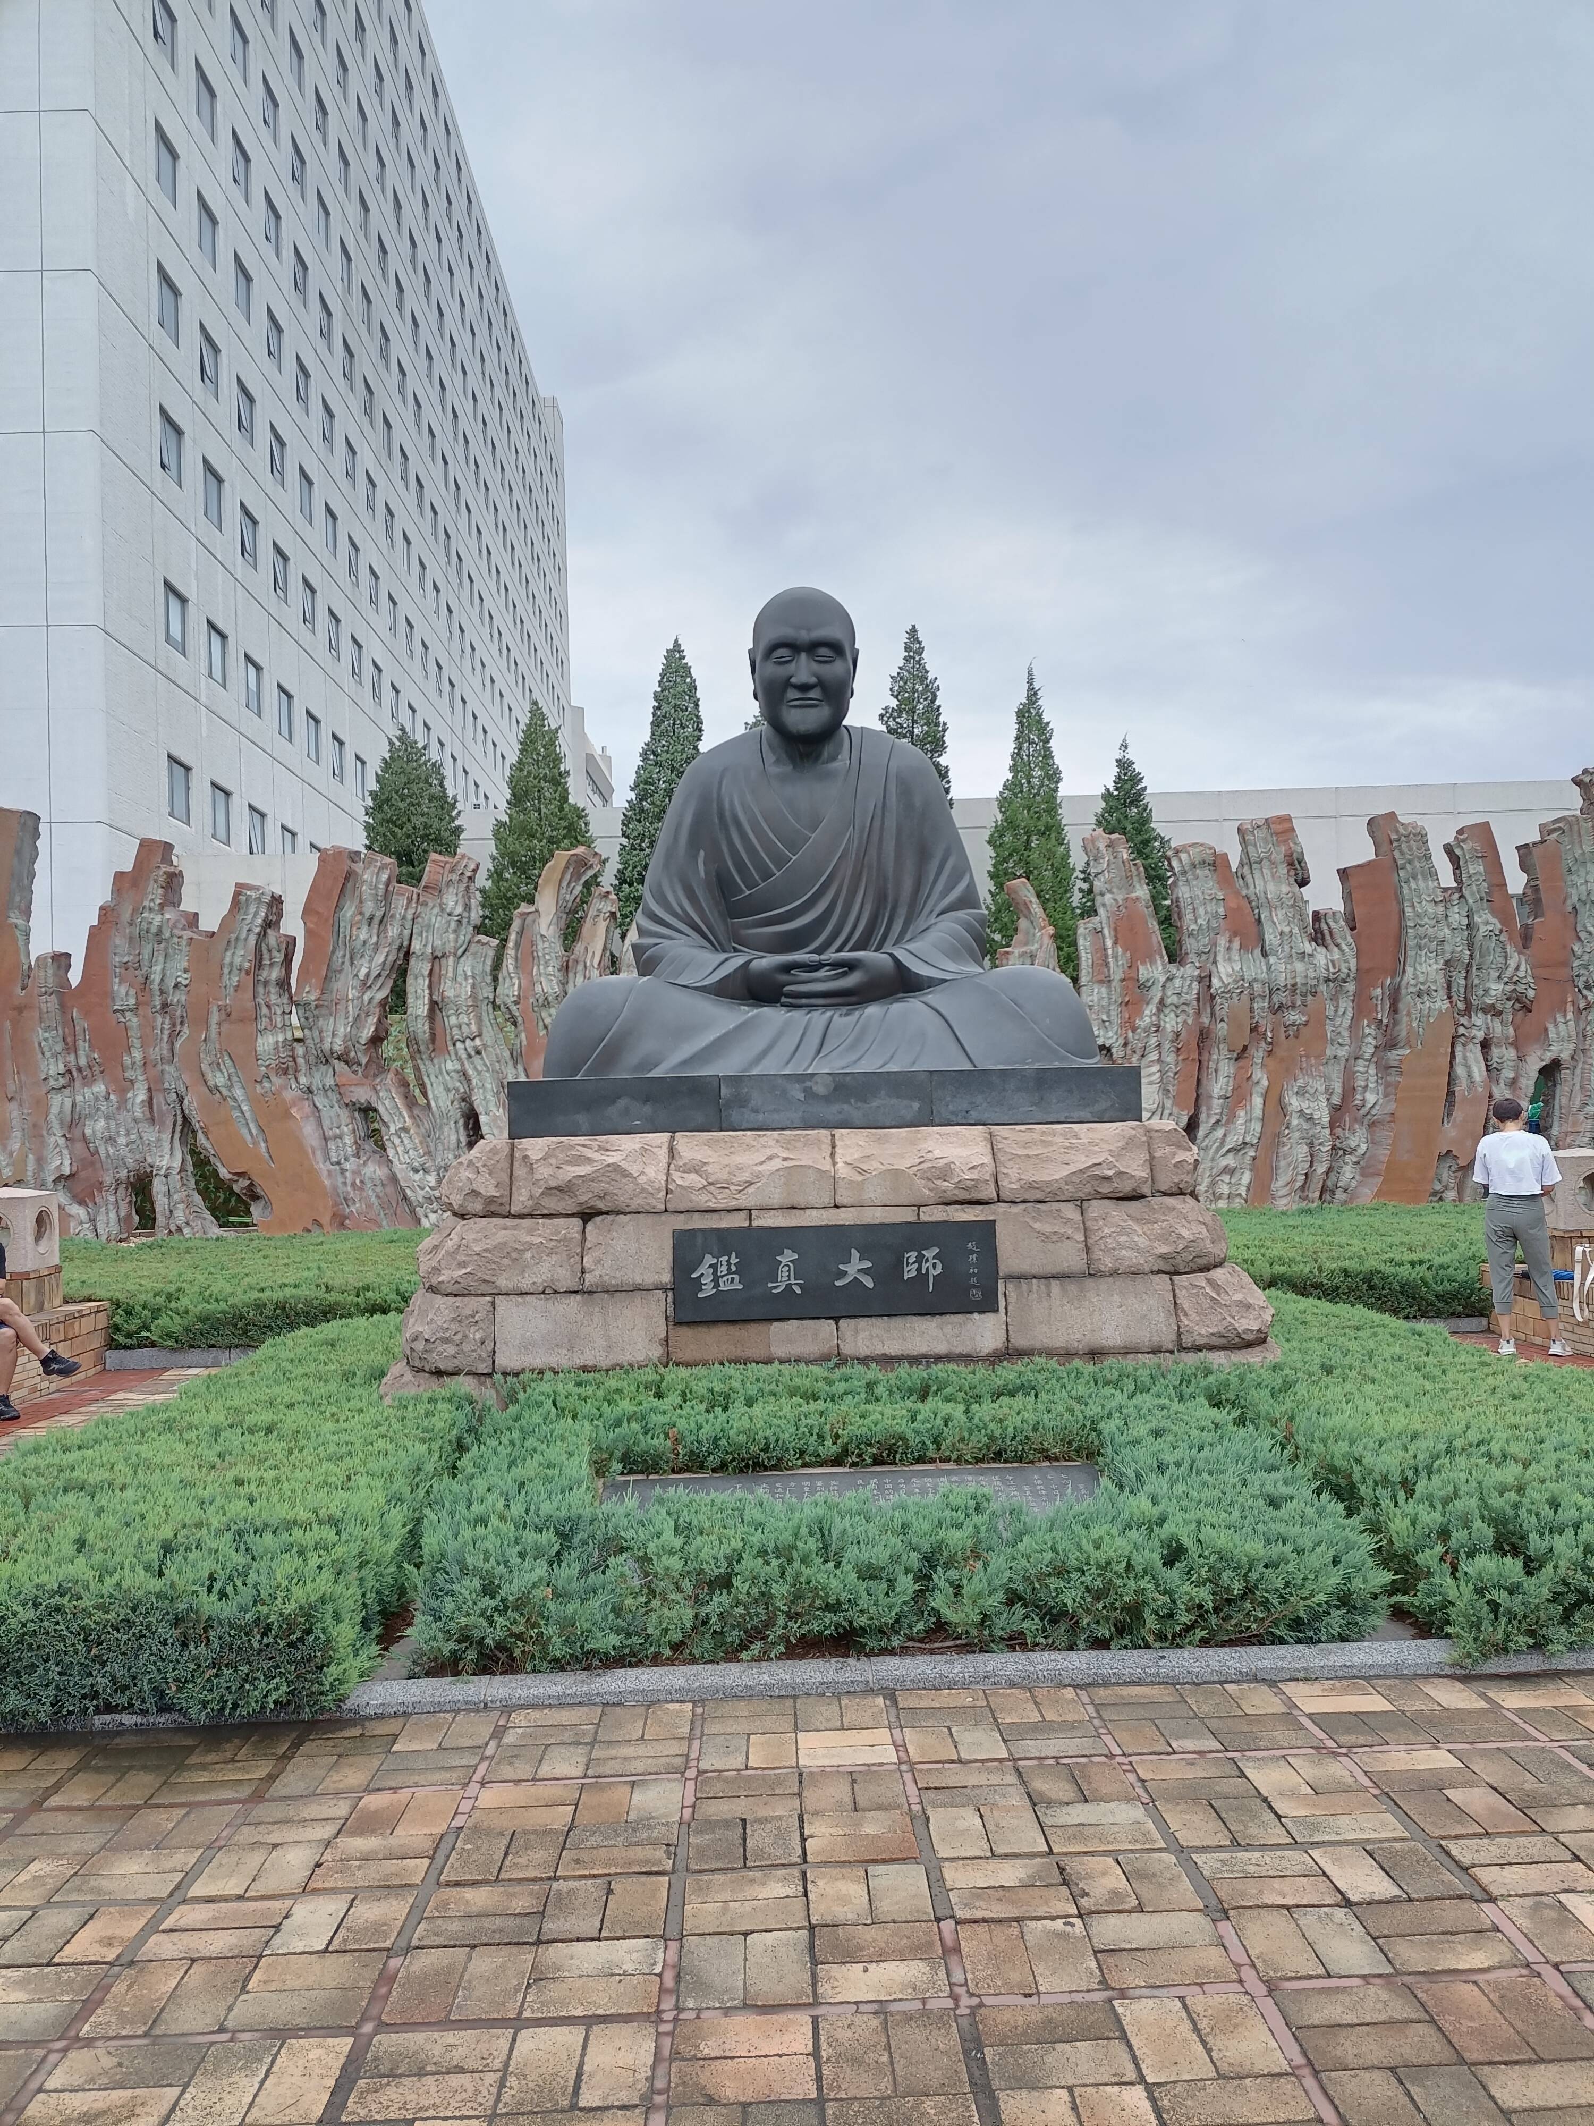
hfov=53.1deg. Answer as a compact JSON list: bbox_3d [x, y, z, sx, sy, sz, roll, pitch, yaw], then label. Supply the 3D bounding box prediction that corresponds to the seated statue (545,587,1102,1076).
[{"bbox_3d":[0.117,-1.574,10.790,3.550,3.400,2.400,-2,-3,-2],"label":"seated statue"}]

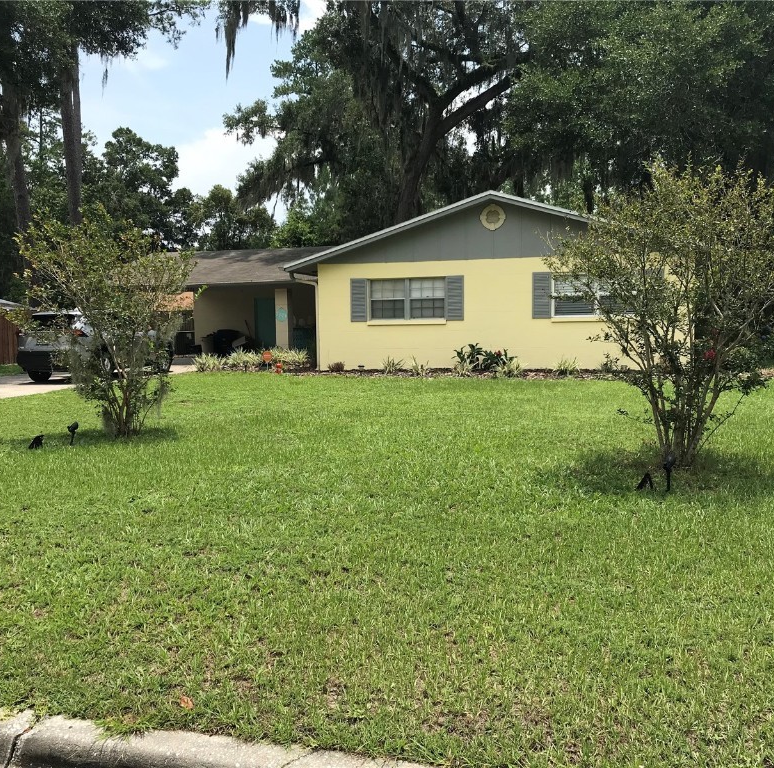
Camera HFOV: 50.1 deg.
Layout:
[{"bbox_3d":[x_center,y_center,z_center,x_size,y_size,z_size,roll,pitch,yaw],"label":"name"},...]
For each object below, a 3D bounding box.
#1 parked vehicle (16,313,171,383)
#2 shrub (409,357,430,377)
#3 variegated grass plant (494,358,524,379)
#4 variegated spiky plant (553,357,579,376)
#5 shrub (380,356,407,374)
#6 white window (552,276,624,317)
[{"bbox_3d":[-7.116,-1.017,20.822,1.860,1.690,4.630,1,5,14],"label":"parked vehicle"},{"bbox_3d":[0.731,-0.396,18.219,0.419,0.432,0.397,1,5,16],"label":"shrub"},{"bbox_3d":[2.601,-0.334,17.584,0.612,0.405,0.579,1,5,16],"label":"variegated grass plant"},{"bbox_3d":[3.776,-0.362,17.401,0.498,0.401,0.471,1,5,16],"label":"variegated spiky plant"},{"bbox_3d":[0.145,-0.412,18.438,0.497,0.393,0.470,1,5,16],"label":"shrub"},{"bbox_3d":[4.550,-1.910,17.880,1.880,0.980,0.120,1,5,16],"label":"white window"}]

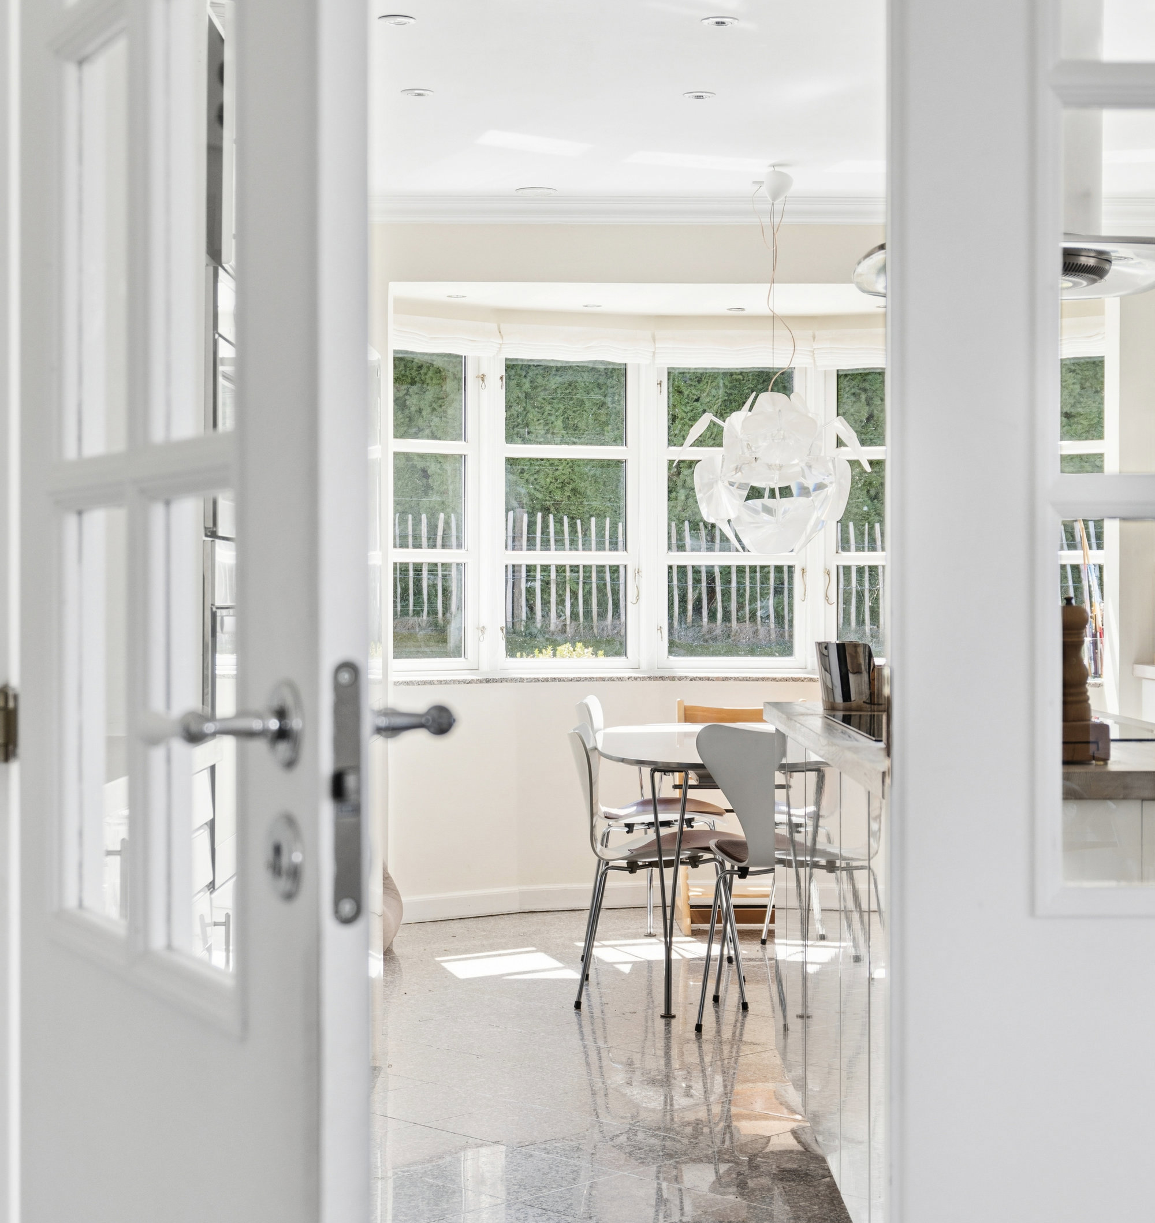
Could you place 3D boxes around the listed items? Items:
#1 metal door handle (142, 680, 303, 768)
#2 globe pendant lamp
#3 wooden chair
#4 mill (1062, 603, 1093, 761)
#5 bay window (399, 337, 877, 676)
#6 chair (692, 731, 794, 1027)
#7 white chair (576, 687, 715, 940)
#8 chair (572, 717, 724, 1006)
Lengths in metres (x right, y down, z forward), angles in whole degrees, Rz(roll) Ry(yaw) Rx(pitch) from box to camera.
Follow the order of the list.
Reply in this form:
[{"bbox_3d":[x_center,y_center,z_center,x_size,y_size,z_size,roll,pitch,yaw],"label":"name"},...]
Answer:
[{"bbox_3d":[-0.231,0.071,1.370,0.068,0.054,0.145,0,0,-27],"label":"metal door handle"},{"bbox_3d":[0.603,-0.777,6.870,0.610,1.205,0.610,0,0,0],"label":"globe pendant lamp"},{"bbox_3d":[0.595,0.720,7.880,0.460,0.790,0.490,0,0,0],"label":"wooden chair"},{"bbox_3d":[0.745,0.105,3.360,0.070,0.247,0.070,0,0,0],"label":"mill"},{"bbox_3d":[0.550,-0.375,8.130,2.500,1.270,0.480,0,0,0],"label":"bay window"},{"bbox_3d":[0.590,0.718,6.140,0.500,0.820,0.520,0,0,11],"label":"chair"},{"bbox_3d":[0.263,0.705,7.320,0.520,0.820,0.500,0,0,5],"label":"white chair"},{"bbox_3d":[0.247,0.733,6.530,0.520,0.785,0.500,0,0,3],"label":"chair"}]

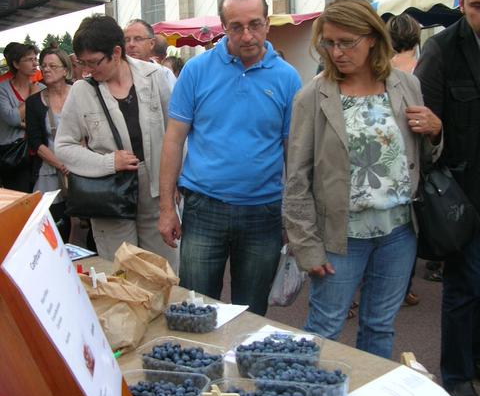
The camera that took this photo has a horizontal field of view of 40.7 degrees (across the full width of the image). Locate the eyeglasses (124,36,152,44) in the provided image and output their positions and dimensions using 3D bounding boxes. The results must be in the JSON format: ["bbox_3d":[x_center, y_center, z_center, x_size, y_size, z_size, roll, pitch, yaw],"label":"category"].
[{"bbox_3d":[-0.568,-0.881,3.620,0.140,0.042,0.130,4,12,29],"label":"eyeglasses"}]

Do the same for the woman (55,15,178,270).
[{"bbox_3d":[-0.499,0.061,2.750,0.490,1.631,0.380,-2,10,-2],"label":"woman"}]

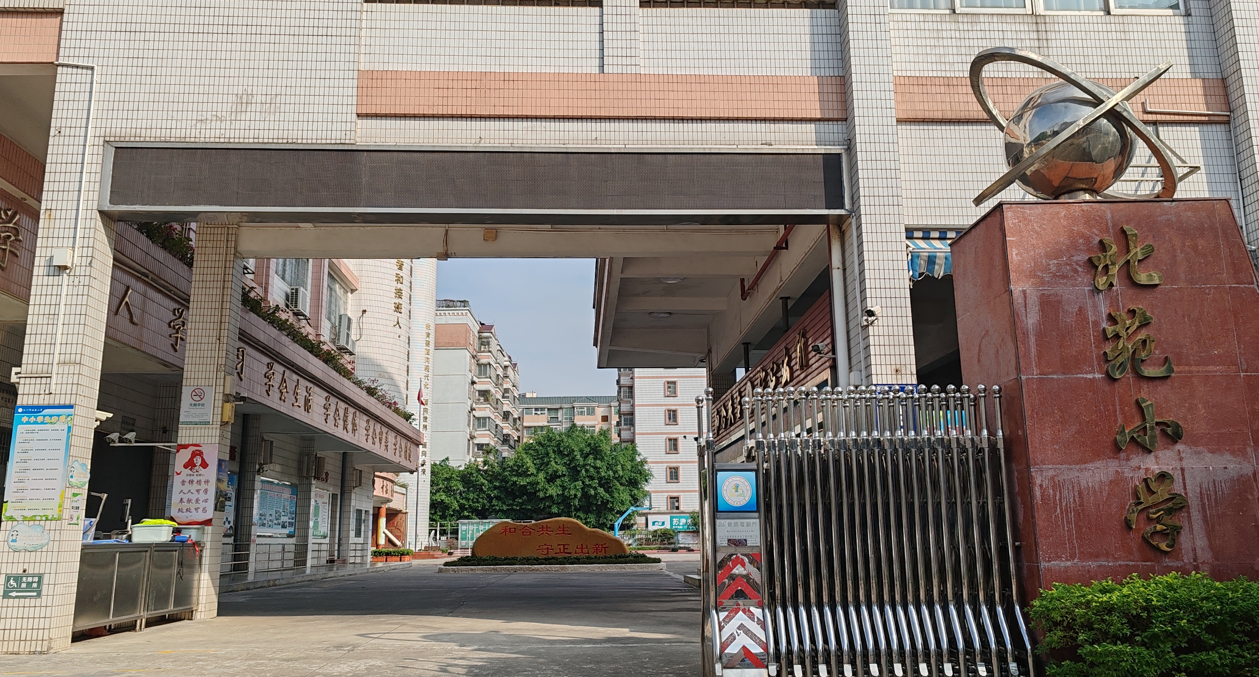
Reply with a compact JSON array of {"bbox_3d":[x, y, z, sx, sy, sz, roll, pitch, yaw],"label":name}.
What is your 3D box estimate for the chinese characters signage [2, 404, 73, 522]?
[{"bbox_3d":[-5.996,1.259,9.954,0.574,1.163,0.020,0,-12,-3],"label":"chinese characters signage"}]

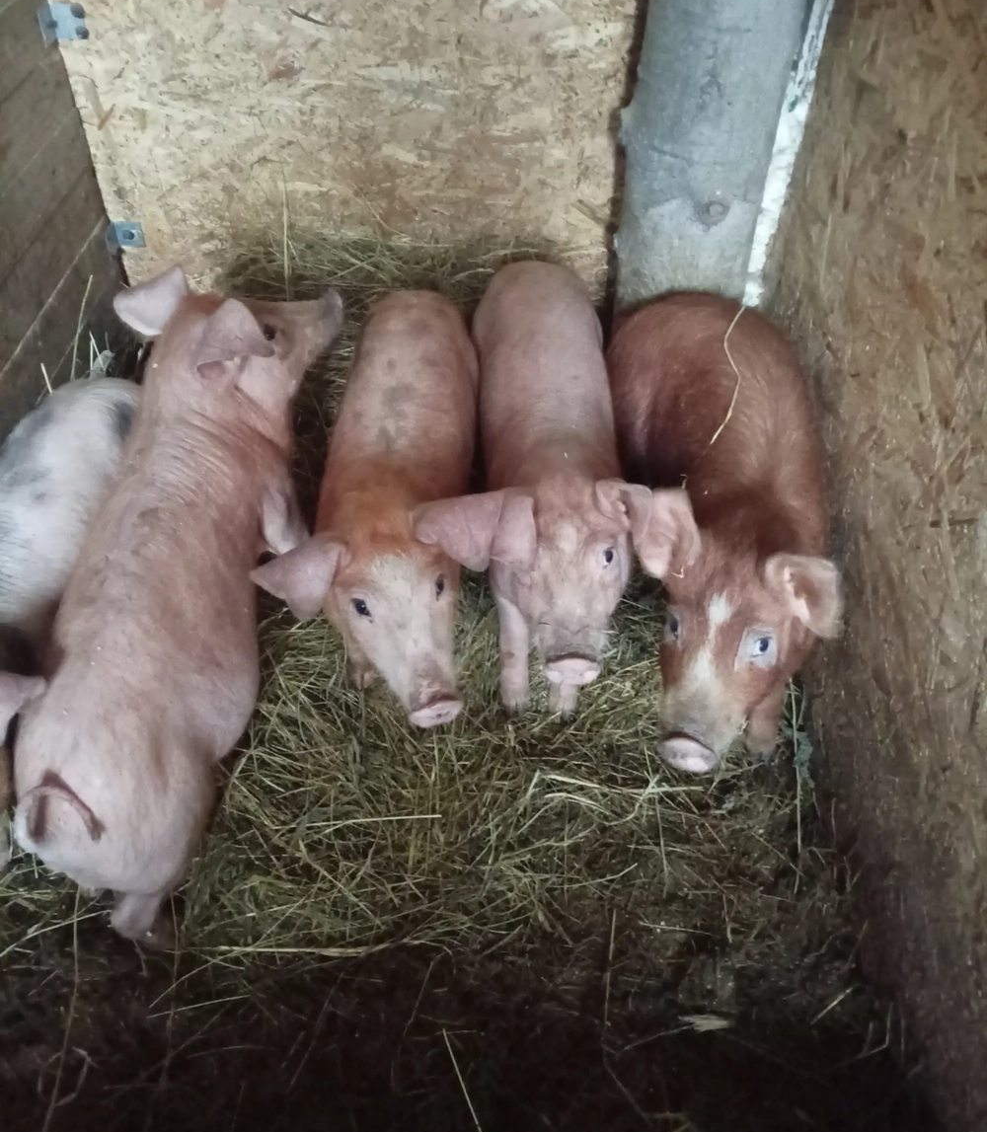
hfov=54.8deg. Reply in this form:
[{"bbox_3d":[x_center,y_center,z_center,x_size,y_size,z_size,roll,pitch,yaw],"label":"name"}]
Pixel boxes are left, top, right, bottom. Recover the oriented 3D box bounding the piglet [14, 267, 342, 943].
[{"bbox_3d":[-0.388,0.004,1.216,0.276,0.413,0.869,1,44,0],"label":"piglet"}]

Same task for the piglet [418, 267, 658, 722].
[{"bbox_3d":[0.047,-0.137,1.404,0.265,0.360,0.731,-2,44,-2],"label":"piglet"}]

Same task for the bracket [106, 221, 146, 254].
[{"bbox_3d":[-0.779,-0.699,2.011,0.059,0.053,0.044,0,44,0],"label":"bracket"}]

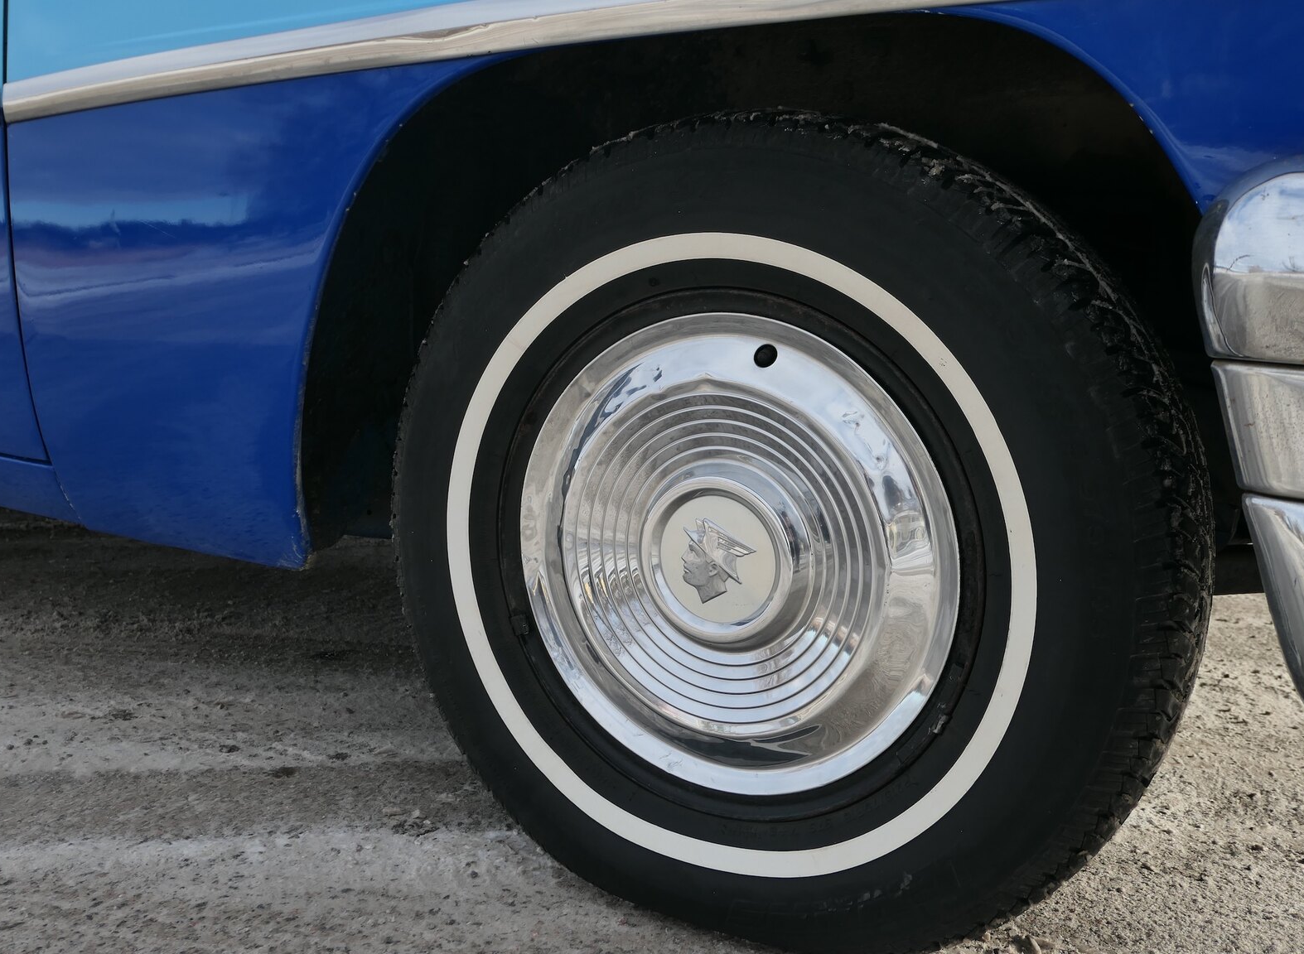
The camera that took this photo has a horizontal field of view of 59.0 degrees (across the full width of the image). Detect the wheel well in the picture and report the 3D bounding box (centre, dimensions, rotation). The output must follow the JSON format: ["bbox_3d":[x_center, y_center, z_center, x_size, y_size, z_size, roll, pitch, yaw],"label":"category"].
[{"bbox_3d":[0.072,-0.123,0.920,0.760,0.420,0.280,6,10,30],"label":"wheel well"}]

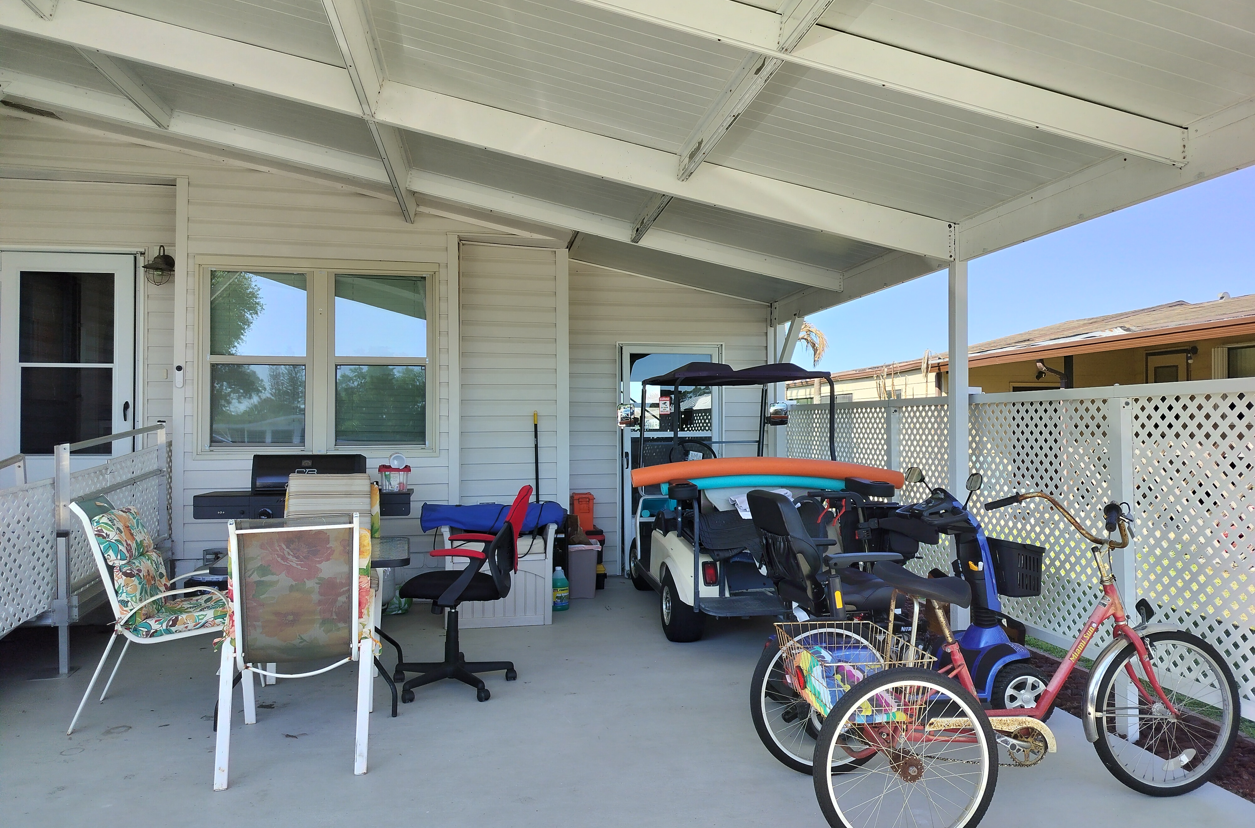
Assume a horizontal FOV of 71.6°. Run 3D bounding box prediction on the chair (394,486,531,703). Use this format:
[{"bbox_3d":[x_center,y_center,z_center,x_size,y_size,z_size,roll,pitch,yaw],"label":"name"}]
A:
[{"bbox_3d":[-0.859,0.885,4.479,0.700,1.040,0.650,0,-1,-3],"label":"chair"}]

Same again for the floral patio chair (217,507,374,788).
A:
[{"bbox_3d":[-1.359,0.891,3.644,0.580,1.005,0.770,0,-1,-16],"label":"floral patio chair"}]

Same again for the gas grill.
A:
[{"bbox_3d":[-2.118,0.845,5.812,1.330,1.150,0.580,0,-1,-9],"label":"gas grill"}]

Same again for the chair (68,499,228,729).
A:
[{"bbox_3d":[-2.152,0.897,4.138,0.770,1.005,0.580,0,-1,-17],"label":"chair"}]

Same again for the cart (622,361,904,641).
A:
[{"bbox_3d":[0.722,0.536,6.099,1.280,1.780,2.660,0,-1,-6],"label":"cart"}]

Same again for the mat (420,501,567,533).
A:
[{"bbox_3d":[-0.921,0.694,6.023,1.000,0.190,0.190,0,-1,-9],"label":"mat"}]

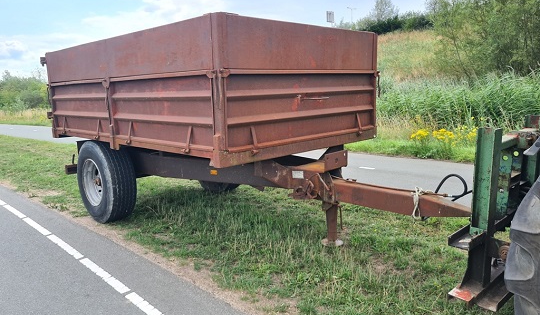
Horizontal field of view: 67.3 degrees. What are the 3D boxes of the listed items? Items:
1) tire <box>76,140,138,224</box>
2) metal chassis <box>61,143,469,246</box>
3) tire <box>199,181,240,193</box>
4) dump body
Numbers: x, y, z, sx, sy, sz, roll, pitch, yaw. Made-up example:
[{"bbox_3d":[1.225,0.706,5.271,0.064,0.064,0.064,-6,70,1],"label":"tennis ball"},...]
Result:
[{"bbox_3d":[-2.234,0.326,5.526,1.081,1.081,0.389,8,14,44],"label":"tire"},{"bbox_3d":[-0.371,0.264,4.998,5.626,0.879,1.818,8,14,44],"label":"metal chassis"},{"bbox_3d":[-0.880,0.061,6.855,1.081,1.081,0.389,8,14,44],"label":"tire"},{"bbox_3d":[-0.974,-0.871,5.385,4.016,1.199,2.405,8,14,44],"label":"dump body"}]

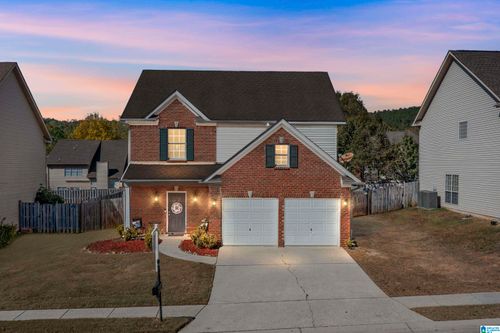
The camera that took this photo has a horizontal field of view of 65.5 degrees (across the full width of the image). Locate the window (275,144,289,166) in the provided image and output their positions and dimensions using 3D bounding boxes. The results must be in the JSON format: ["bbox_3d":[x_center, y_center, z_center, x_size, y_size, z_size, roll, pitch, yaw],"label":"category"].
[{"bbox_3d":[1.436,-0.460,17.180,0.660,0.980,0.100,0,0,-1],"label":"window"}]

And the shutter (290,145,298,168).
[{"bbox_3d":[1.966,-0.436,17.100,0.360,1.020,0.050,0,0,-1],"label":"shutter"}]

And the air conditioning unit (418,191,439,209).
[{"bbox_3d":[11.461,2.161,25.000,0.830,1.000,0.830,0,0,-1],"label":"air conditioning unit"}]

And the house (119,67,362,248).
[{"bbox_3d":[-0.670,-1.020,21.900,11.000,9.150,10.200,0,0,-1],"label":"house"}]

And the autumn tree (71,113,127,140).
[{"bbox_3d":[-26.154,-2.099,68.000,10.000,13.500,10.000,0,0,-1],"label":"autumn tree"}]

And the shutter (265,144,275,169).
[{"bbox_3d":[0.905,-0.439,17.070,0.360,1.020,0.050,0,0,-1],"label":"shutter"}]

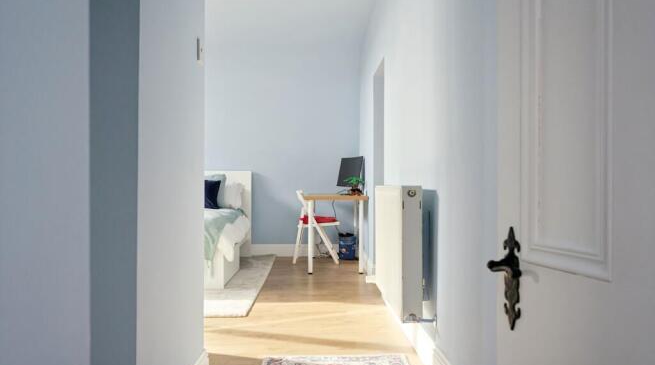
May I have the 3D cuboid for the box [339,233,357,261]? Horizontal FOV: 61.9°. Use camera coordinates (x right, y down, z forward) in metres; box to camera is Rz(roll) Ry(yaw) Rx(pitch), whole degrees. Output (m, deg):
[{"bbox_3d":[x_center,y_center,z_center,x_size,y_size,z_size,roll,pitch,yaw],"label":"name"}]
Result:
[{"bbox_3d":[0.228,0.722,6.130,0.190,0.285,0.180,0,0,0],"label":"box"}]

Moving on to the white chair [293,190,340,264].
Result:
[{"bbox_3d":[-0.110,0.475,5.970,0.500,0.780,0.440,0,0,2],"label":"white chair"}]

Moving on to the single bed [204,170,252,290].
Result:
[{"bbox_3d":[-1.670,0.365,5.330,1.650,1.000,2.040,0,0,-1],"label":"single bed"}]

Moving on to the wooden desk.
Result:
[{"bbox_3d":[0.084,0.495,5.680,0.600,0.740,1.200,0,0,0],"label":"wooden desk"}]

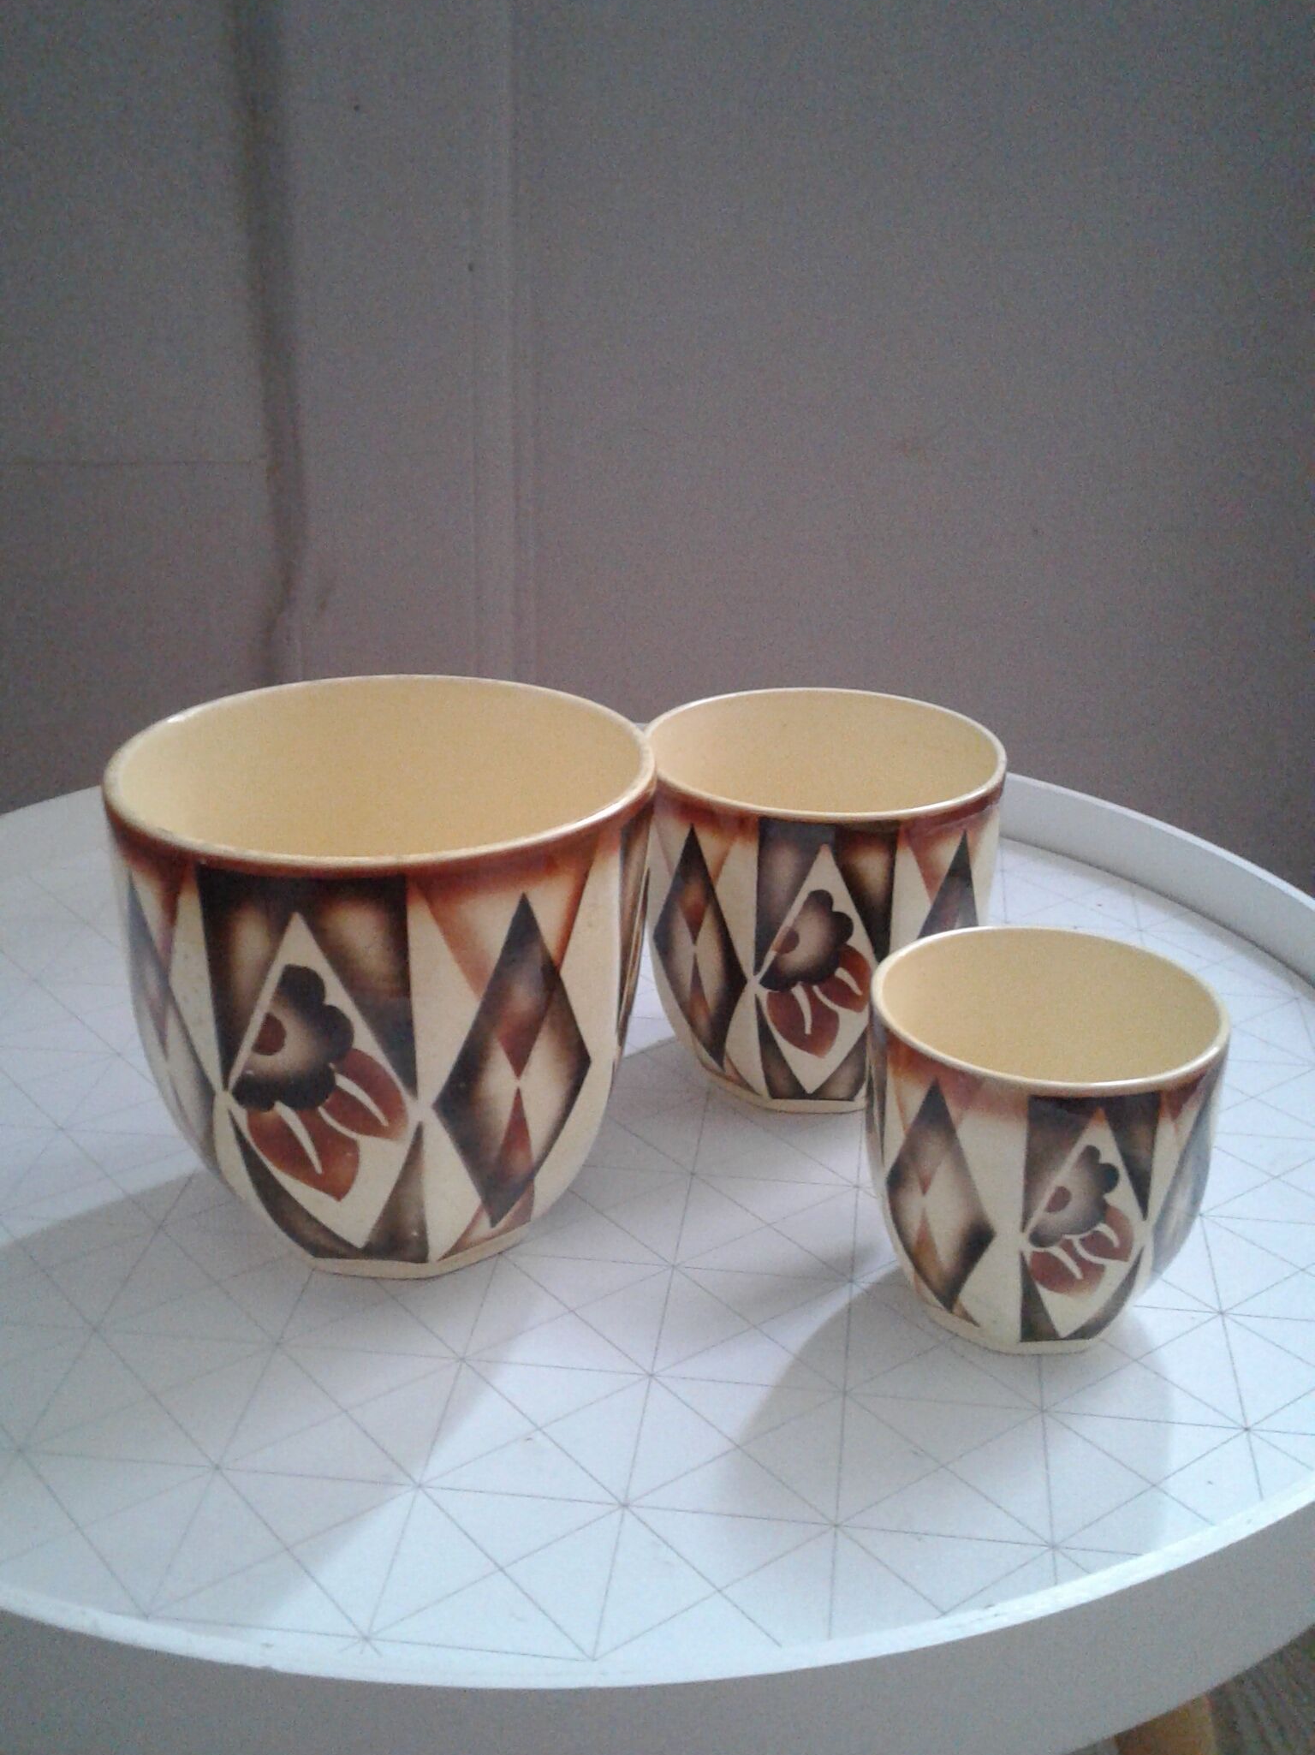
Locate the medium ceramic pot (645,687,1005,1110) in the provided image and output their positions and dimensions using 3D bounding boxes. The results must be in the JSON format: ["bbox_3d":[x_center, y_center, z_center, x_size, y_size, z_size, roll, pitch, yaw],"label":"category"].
[{"bbox_3d":[0.048,0.008,0.548,0.106,0.099,0.106,0,24,0],"label":"medium ceramic pot"}]

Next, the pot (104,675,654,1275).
[{"bbox_3d":[-0.068,0.027,0.476,0.134,0.122,0.134,0,24,0],"label":"pot"}]

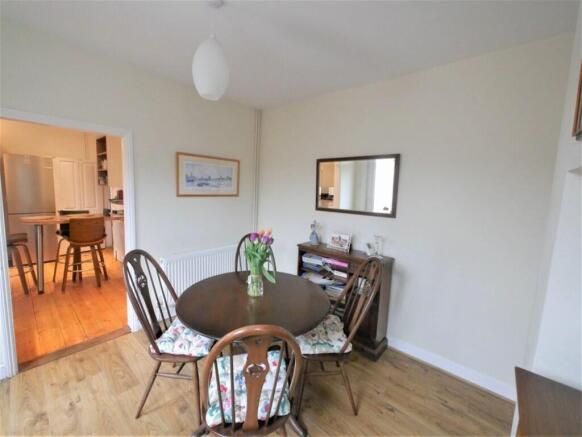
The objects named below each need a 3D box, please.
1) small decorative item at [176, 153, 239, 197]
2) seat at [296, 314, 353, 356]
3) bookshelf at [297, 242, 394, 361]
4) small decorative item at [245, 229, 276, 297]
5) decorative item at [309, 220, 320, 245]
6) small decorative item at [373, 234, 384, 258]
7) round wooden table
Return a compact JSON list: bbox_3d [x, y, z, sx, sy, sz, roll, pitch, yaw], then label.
[{"bbox_3d":[-0.989,-0.522,2.962,0.025,0.492,0.875,7,8,39],"label":"small decorative item"},{"bbox_3d":[0.232,0.869,1.793,0.410,0.050,0.420,2,6,-4],"label":"seat"},{"bbox_3d":[0.525,0.800,2.517,0.962,0.901,0.311,7,8,39],"label":"bookshelf"},{"bbox_3d":[-0.217,0.346,1.763,0.200,0.450,0.190,2,6,0],"label":"small decorative item"},{"bbox_3d":[0.281,0.181,2.767,0.100,0.255,0.090,7,8,39],"label":"decorative item"},{"bbox_3d":[0.849,0.280,2.272,0.085,0.210,0.080,7,8,39],"label":"small decorative item"},{"bbox_3d":[-0.277,0.934,1.800,1.110,0.730,1.110,2,6,0],"label":"round wooden table"}]

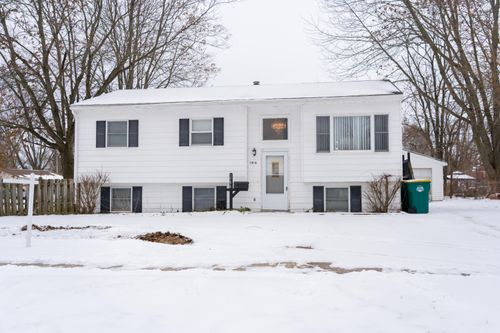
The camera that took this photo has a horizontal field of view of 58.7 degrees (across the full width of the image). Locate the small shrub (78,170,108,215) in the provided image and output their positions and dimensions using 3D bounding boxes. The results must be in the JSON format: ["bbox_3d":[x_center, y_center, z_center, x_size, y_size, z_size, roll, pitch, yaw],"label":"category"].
[{"bbox_3d":[-5.706,0.948,16.200,1.020,1.550,0.920,0,-2,10],"label":"small shrub"}]

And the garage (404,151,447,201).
[{"bbox_3d":[10.146,0.687,32.295,6.200,3.350,6.500,0,-2,10],"label":"garage"}]

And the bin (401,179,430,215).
[{"bbox_3d":[5.584,1.006,14.900,0.840,1.130,0.680,0,-2,10],"label":"bin"}]

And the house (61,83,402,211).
[{"bbox_3d":[-0.217,-0.874,19.229,11.967,5.319,7.359,0,-2,10],"label":"house"}]

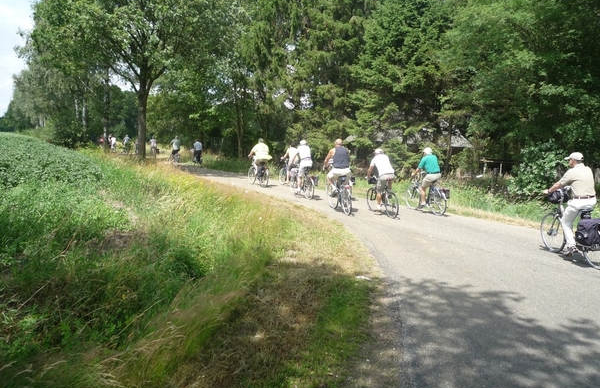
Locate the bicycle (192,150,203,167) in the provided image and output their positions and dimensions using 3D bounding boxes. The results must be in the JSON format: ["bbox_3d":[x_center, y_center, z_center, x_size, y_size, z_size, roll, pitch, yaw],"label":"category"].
[{"bbox_3d":[-6.418,-2.246,27.229,0.600,1.100,1.800,-4,9,-35],"label":"bicycle"}]

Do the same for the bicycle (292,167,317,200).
[{"bbox_3d":[0.066,-0.428,14.429,0.620,1.100,1.820,-2,8,-24],"label":"bicycle"}]

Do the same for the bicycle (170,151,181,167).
[{"bbox_3d":[-7.575,-2.209,26.429,0.600,1.100,1.800,-4,9,-35],"label":"bicycle"}]

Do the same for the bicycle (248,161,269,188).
[{"bbox_3d":[-1.664,-0.865,17.229,0.620,1.100,1.820,-4,9,-31],"label":"bicycle"}]

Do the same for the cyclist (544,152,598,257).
[{"bbox_3d":[4.697,0.164,7.425,0.570,1.740,0.840,0,7,-4],"label":"cyclist"}]

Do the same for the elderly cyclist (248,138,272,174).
[{"bbox_3d":[-1.683,-1.287,17.218,0.600,1.740,0.850,-4,9,-31],"label":"elderly cyclist"}]

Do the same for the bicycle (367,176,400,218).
[{"bbox_3d":[2.213,0.021,11.580,0.620,1.080,1.800,-1,8,-17],"label":"bicycle"}]

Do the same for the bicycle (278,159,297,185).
[{"bbox_3d":[-0.480,-0.858,17.729,0.620,1.100,1.800,-3,8,-26],"label":"bicycle"}]

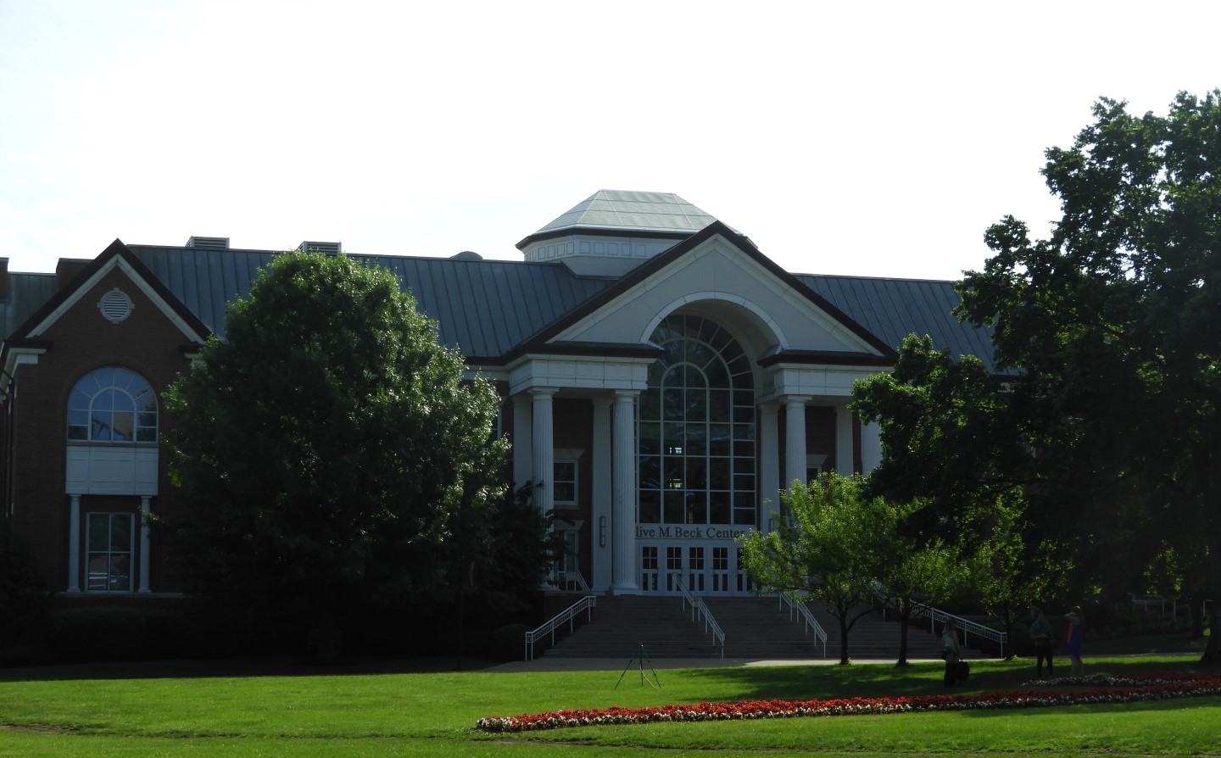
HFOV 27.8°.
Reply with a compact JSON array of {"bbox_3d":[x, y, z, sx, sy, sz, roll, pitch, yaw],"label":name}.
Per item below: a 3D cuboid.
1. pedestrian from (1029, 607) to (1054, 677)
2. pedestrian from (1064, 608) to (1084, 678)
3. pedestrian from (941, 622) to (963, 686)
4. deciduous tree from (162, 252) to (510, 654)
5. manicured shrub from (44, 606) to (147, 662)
[{"bbox_3d":[10.645,6.493,60.959,0.570,1.721,0.420,1,-7,-7],"label":"pedestrian"},{"bbox_3d":[11.271,6.384,59.964,0.500,1.712,0.480,1,-7,-7],"label":"pedestrian"},{"bbox_3d":[8.277,6.673,59.931,0.500,1.622,0.500,1,-7,-11],"label":"pedestrian"},{"bbox_3d":[-9.470,2.569,85.256,11.900,14.105,11.500,0,-6,0],"label":"deciduous tree"},{"bbox_3d":[-18.660,9.259,89.524,3.400,2.013,2.000,2,-7,-15],"label":"manicured shrub"}]

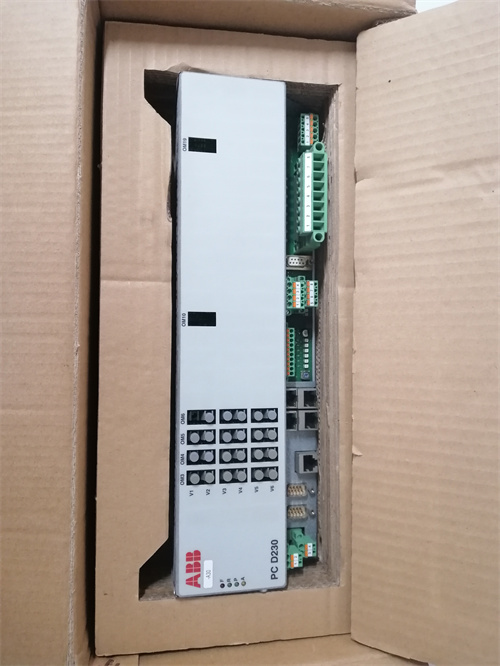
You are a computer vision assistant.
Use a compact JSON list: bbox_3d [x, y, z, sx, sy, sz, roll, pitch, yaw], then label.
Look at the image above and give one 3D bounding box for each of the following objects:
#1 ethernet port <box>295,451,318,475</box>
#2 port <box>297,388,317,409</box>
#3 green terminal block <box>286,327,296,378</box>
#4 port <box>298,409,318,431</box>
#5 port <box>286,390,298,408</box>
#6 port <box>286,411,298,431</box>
[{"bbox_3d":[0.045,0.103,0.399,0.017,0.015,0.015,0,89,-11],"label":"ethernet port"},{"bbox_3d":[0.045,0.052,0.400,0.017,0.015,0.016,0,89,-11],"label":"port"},{"bbox_3d":[0.030,0.016,0.410,0.009,0.017,0.039,0,89,-11],"label":"green terminal block"},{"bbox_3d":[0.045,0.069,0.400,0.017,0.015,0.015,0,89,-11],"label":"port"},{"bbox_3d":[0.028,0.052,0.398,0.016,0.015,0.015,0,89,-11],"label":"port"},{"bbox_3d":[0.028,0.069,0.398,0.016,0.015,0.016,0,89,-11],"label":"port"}]

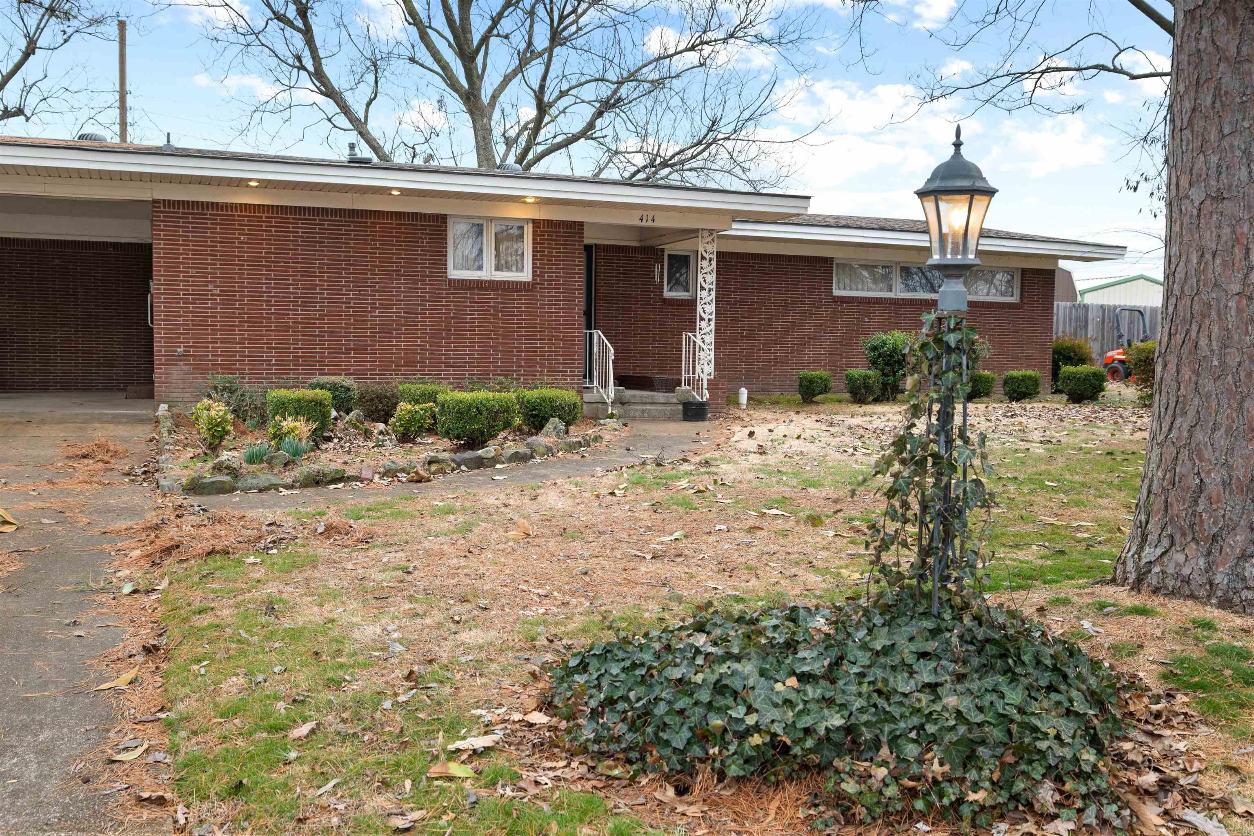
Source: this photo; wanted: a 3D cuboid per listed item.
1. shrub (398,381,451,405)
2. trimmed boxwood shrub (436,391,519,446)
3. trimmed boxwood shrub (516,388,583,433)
[{"bbox_3d":[-2.103,-0.169,12.700,0.580,0.460,0.560,0,4,-21],"label":"shrub"},{"bbox_3d":[-1.434,0.009,11.700,0.740,0.510,0.700,0,4,-21],"label":"trimmed boxwood shrub"},{"bbox_3d":[-0.872,-0.085,13.150,0.740,0.480,0.680,0,4,-21],"label":"trimmed boxwood shrub"}]

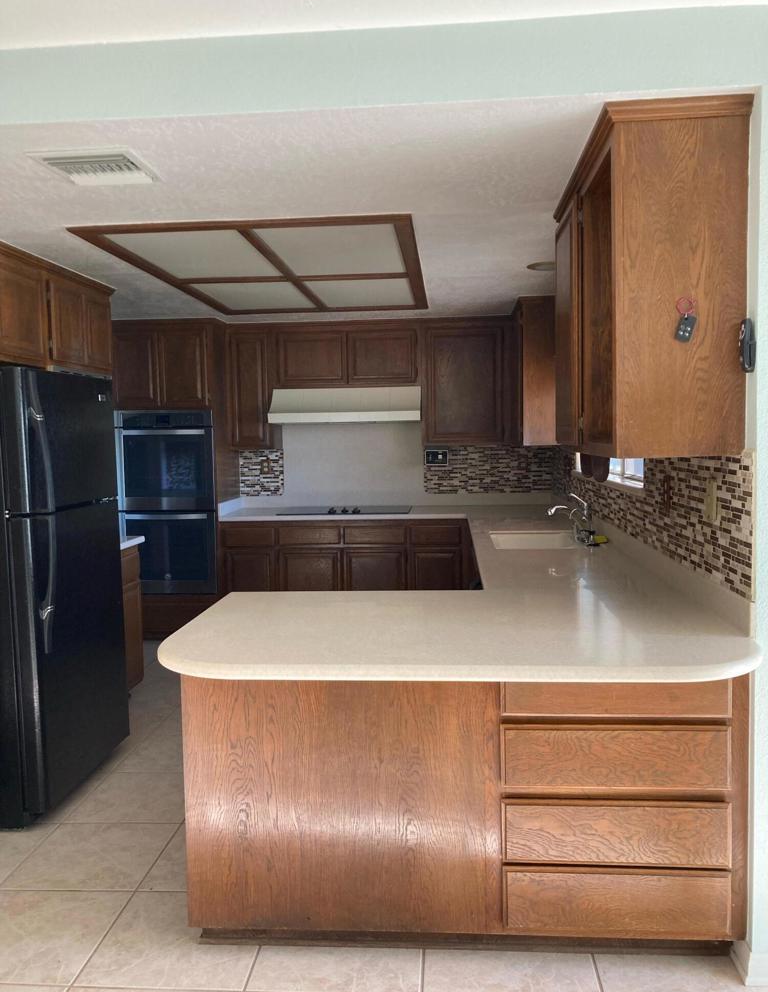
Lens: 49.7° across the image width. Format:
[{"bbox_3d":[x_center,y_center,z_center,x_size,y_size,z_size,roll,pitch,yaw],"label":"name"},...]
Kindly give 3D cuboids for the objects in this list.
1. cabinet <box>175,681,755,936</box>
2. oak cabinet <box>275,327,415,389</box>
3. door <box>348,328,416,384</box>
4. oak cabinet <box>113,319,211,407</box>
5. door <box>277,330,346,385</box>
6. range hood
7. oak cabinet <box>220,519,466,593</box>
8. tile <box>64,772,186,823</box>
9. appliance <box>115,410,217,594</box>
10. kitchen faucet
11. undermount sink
[{"bbox_3d":[0.219,0.818,2.510,1.504,0.869,0.635,-1,4,4],"label":"cabinet"},{"bbox_3d":[-0.259,-1.017,6.090,1.045,0.452,0.342,-1,4,4],"label":"oak cabinet"},{"bbox_3d":[-0.009,-0.990,5.934,0.493,0.377,0.025,-1,4,4],"label":"door"},{"bbox_3d":[-1.524,-0.922,6.049,0.769,0.603,0.627,-1,4,4],"label":"oak cabinet"},{"bbox_3d":[-0.514,-0.988,5.967,0.493,0.372,0.025,-1,4,4],"label":"door"},{"bbox_3d":[-0.262,-0.658,6.030,1.067,0.246,0.512,-1,4,4],"label":"range hood"},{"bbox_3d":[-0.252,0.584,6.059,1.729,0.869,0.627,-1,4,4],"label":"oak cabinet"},{"bbox_3d":[-0.974,1.226,3.363,0.463,0.012,0.463,-1,4,4],"label":"tile"},{"bbox_3d":[-1.497,0.029,6.056,0.690,1.285,0.613,-1,4,4],"label":"appliance"},{"bbox_3d":[0.908,0.100,4.061,0.231,0.241,0.121,-1,4,4],"label":"kitchen faucet"},{"bbox_3d":[0.727,0.320,4.150,0.402,0.201,0.744,-1,4,4],"label":"undermount sink"}]

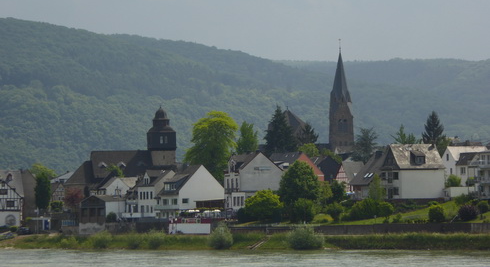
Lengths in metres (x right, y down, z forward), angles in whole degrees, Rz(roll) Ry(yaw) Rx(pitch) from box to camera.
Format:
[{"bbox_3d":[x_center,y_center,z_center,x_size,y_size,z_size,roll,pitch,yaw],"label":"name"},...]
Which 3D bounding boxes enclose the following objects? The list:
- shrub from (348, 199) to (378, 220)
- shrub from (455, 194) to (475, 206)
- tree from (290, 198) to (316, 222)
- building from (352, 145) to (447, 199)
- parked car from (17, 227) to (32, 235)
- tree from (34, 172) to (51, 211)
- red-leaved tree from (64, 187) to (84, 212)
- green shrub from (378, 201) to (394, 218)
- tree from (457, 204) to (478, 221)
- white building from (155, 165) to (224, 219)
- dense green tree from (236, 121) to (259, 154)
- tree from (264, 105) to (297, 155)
[{"bbox_3d":[19.860,12.750,407.000,5.100,3.760,4.300,0,-2,0],"label":"shrub"},{"bbox_3d":[37.613,11.567,417.000,3.400,2.200,2.800,0,-2,0],"label":"shrub"},{"bbox_3d":[10.577,13.922,440.000,4.700,4.400,4.500,0,-2,0],"label":"tree"},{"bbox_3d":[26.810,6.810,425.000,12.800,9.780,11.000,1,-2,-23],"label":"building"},{"bbox_3d":[-43.896,19.364,484.973,1.800,1.500,4.300,1,-2,-30],"label":"parked car"},{"bbox_3d":[-34.780,9.920,418.000,2.750,6.610,2.700,0,-2,0],"label":"tree"},{"bbox_3d":[-34.892,13.556,497.906,4.090,5.220,4.090,0,-2,0],"label":"red-leaved tree"},{"bbox_3d":[27.192,14.648,465.941,2.870,3.260,2.870,0,-2,0],"label":"green shrub"},{"bbox_3d":[42.934,15.259,467.944,3.750,3.130,3.750,0,-2,0],"label":"tree"},{"bbox_3d":[-10.724,11.681,484.355,11.000,10.500,10.200,1,-2,-30],"label":"white building"},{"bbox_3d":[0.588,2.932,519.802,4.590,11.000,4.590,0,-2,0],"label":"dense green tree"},{"bbox_3d":[7.878,5.326,540.000,8.500,22.000,8.500,0,-2,0],"label":"tree"}]

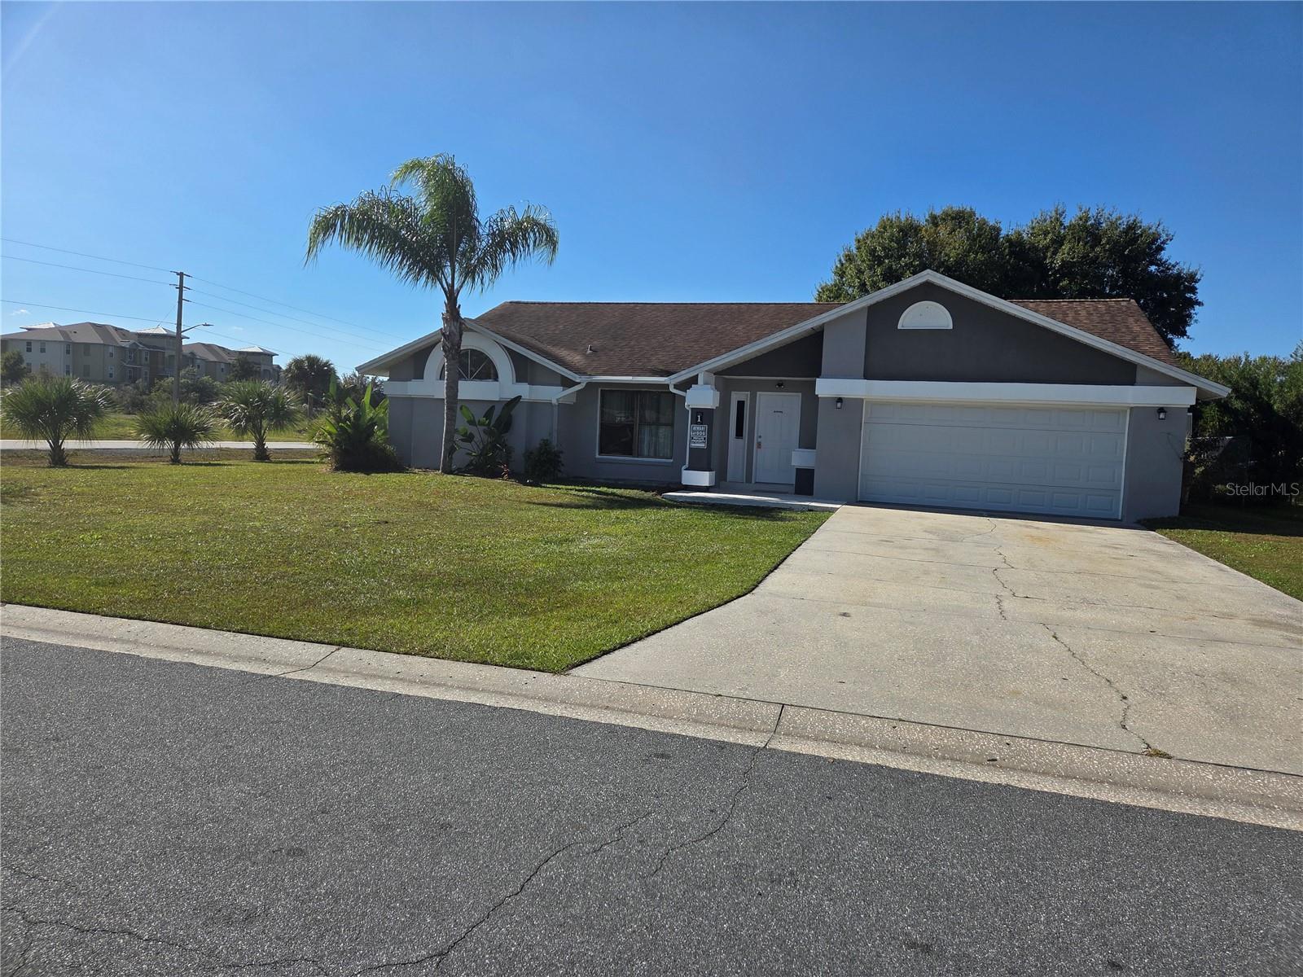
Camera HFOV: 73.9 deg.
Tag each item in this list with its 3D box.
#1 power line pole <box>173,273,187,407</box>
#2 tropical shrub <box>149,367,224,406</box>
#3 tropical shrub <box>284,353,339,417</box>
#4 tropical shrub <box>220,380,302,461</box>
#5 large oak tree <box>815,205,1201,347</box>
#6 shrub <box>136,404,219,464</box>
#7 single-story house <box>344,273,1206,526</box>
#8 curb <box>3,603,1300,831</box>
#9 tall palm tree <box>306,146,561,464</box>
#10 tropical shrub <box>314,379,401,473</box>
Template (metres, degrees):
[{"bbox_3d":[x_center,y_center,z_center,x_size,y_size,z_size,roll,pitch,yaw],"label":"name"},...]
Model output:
[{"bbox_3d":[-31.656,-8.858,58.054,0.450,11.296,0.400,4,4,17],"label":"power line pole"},{"bbox_3d":[-38.768,-7.738,71.972,5.888,4.721,5.000,4,4,17],"label":"tropical shrub"},{"bbox_3d":[-27.638,-7.718,70.029,4.357,6.178,4.200,4,4,17],"label":"tropical shrub"},{"bbox_3d":[-10.072,-1.762,22.336,2.059,2.060,2.000,4,4,17],"label":"tropical shrub"},{"bbox_3d":[15.225,-6.250,37.458,16.401,11.847,13.000,4,4,17],"label":"large oak tree"},{"bbox_3d":[-11.187,-1.294,20.395,1.927,1.412,1.900,4,4,17],"label":"shrub"},{"bbox_3d":[3.740,-2.929,25.512,18.700,5.450,15.400,4,4,17],"label":"single-story house"},{"bbox_3d":[-0.972,1.249,5.410,8.982,0.130,0.570,4,4,17],"label":"curb"},{"bbox_3d":[-5.149,-4.059,20.317,5.806,7.394,5.600,4,4,17],"label":"tall palm tree"},{"bbox_3d":[-6.859,-1.475,20.222,2.004,2.149,2.000,4,4,17],"label":"tropical shrub"}]

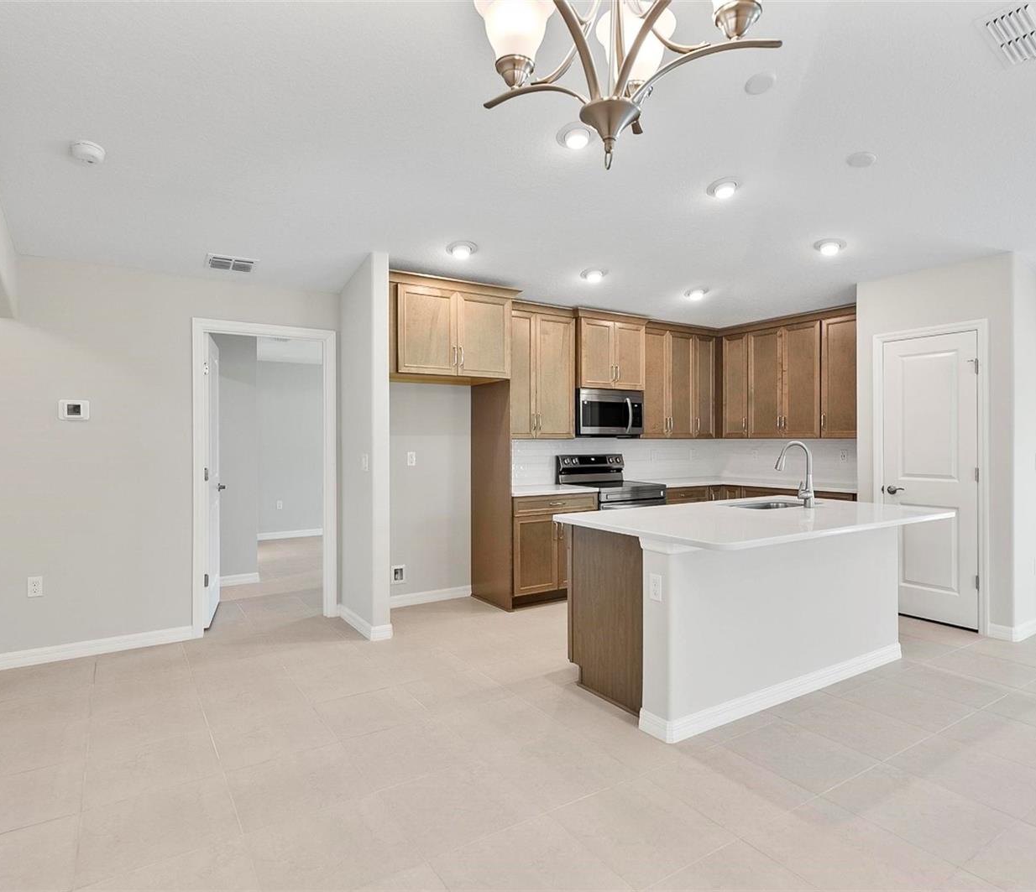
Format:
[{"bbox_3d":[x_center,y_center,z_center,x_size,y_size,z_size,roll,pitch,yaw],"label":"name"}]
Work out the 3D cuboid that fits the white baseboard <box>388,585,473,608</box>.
[{"bbox_3d":[-0.791,1.234,4.813,0.963,0.087,0.015,0,0,-32],"label":"white baseboard"}]

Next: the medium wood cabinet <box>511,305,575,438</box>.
[{"bbox_3d":[0.069,-0.612,5.156,0.801,1.098,0.355,0,0,-32],"label":"medium wood cabinet"}]

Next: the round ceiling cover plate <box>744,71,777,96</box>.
[{"bbox_3d":[1.158,-1.720,2.840,0.145,0.015,0.145,-6,-10,-1],"label":"round ceiling cover plate"}]

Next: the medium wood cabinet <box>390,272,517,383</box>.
[{"bbox_3d":[-0.614,-0.844,4.571,1.060,0.670,0.635,0,0,-32],"label":"medium wood cabinet"}]

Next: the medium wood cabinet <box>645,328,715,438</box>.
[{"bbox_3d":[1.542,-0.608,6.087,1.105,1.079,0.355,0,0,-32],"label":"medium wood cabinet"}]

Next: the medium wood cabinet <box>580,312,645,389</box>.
[{"bbox_3d":[0.756,-0.840,5.549,0.778,0.654,0.426,0,0,-32],"label":"medium wood cabinet"}]

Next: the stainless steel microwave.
[{"bbox_3d":[0.753,-0.284,5.541,0.763,0.433,0.426,0,0,-32],"label":"stainless steel microwave"}]

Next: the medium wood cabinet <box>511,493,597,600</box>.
[{"bbox_3d":[0.171,0.833,5.079,0.865,0.878,0.610,0,0,-32],"label":"medium wood cabinet"}]

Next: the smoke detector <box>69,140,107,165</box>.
[{"bbox_3d":[-1.930,-1.320,2.675,0.137,0.046,0.137,0,-10,-32],"label":"smoke detector"}]

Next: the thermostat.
[{"bbox_3d":[-2.684,-0.214,3.606,0.151,0.117,0.027,0,0,-32],"label":"thermostat"}]

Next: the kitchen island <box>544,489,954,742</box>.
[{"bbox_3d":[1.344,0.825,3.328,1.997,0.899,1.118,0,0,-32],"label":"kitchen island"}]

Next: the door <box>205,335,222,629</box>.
[{"bbox_3d":[-2.308,0.250,4.494,0.040,2.035,0.762,0,0,-22],"label":"door"}]

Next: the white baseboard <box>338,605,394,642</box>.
[{"bbox_3d":[-1.075,1.234,4.211,0.143,0.089,0.695,0,0,-32],"label":"white baseboard"}]

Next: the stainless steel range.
[{"bbox_3d":[0.853,0.681,5.450,0.775,1.188,0.654,0,0,-32],"label":"stainless steel range"}]

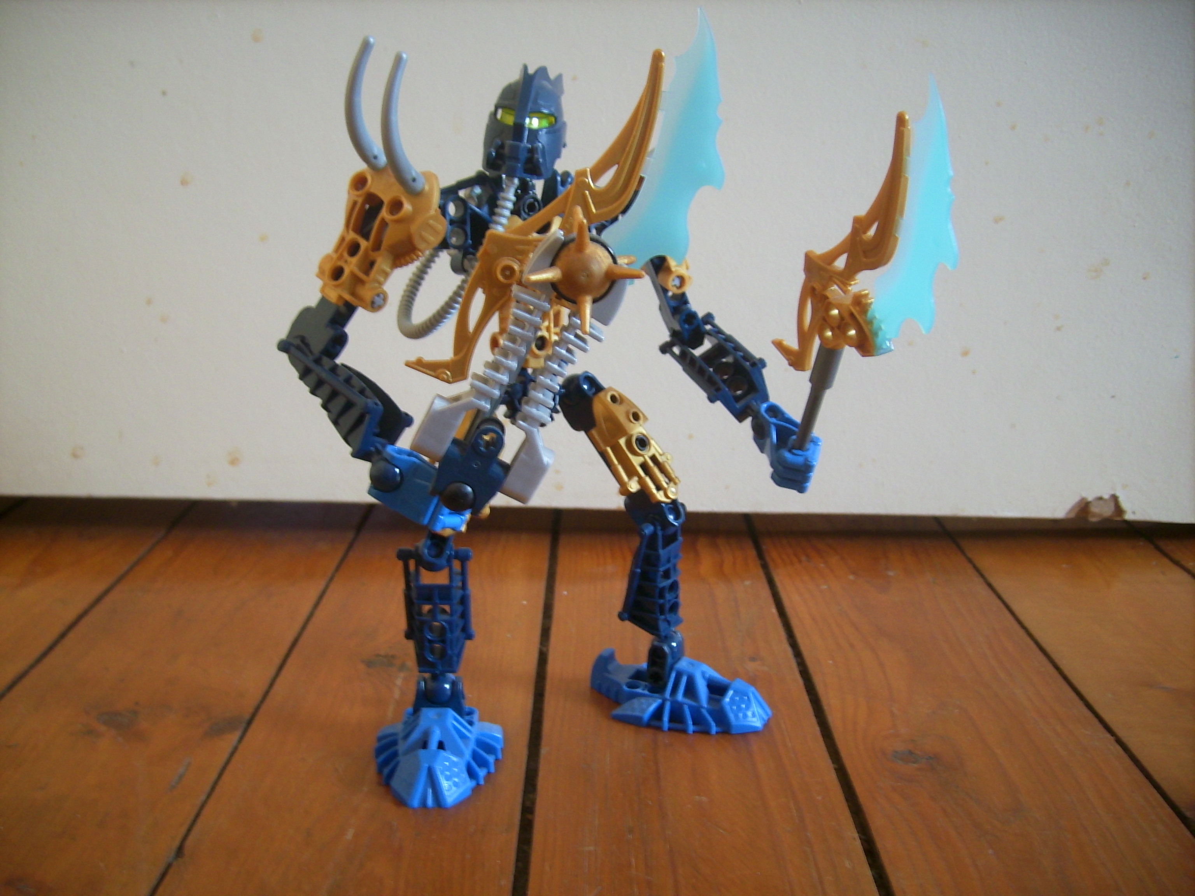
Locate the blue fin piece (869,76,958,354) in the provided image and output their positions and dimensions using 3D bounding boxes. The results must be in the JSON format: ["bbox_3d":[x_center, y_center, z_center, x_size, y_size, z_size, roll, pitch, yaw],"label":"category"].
[{"bbox_3d":[0.090,-0.062,0.307,0.009,0.082,0.029,-21,49,-18],"label":"blue fin piece"}]

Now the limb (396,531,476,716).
[{"bbox_3d":[-0.055,0.059,0.381,0.025,0.063,0.021,-1,17,-7],"label":"limb"}]

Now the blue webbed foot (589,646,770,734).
[{"bbox_3d":[0.031,0.088,0.420,0.069,0.020,0.043,8,19,22],"label":"blue webbed foot"}]

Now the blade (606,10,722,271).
[{"bbox_3d":[0.025,-0.088,0.334,0.029,0.082,0.009,17,12,-11],"label":"blade"}]

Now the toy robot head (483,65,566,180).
[{"bbox_3d":[-0.022,-0.099,0.335,0.025,0.034,0.027,12,17,9],"label":"toy robot head"}]

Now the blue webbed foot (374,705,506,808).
[{"bbox_3d":[-0.055,0.096,0.388,0.043,0.020,0.069,0,17,-4],"label":"blue webbed foot"}]

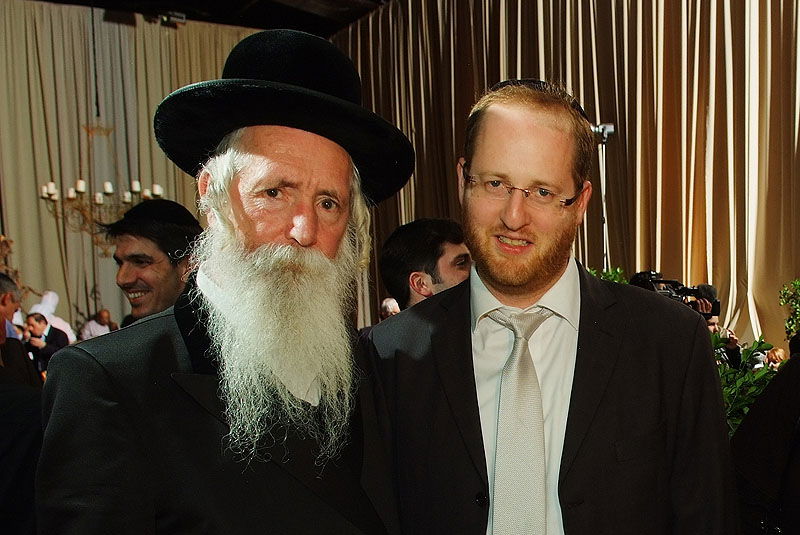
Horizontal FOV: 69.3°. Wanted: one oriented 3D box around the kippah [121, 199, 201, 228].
[{"bbox_3d":[-0.506,-0.120,1.250,0.168,0.062,0.176,9,0,40],"label":"kippah"}]

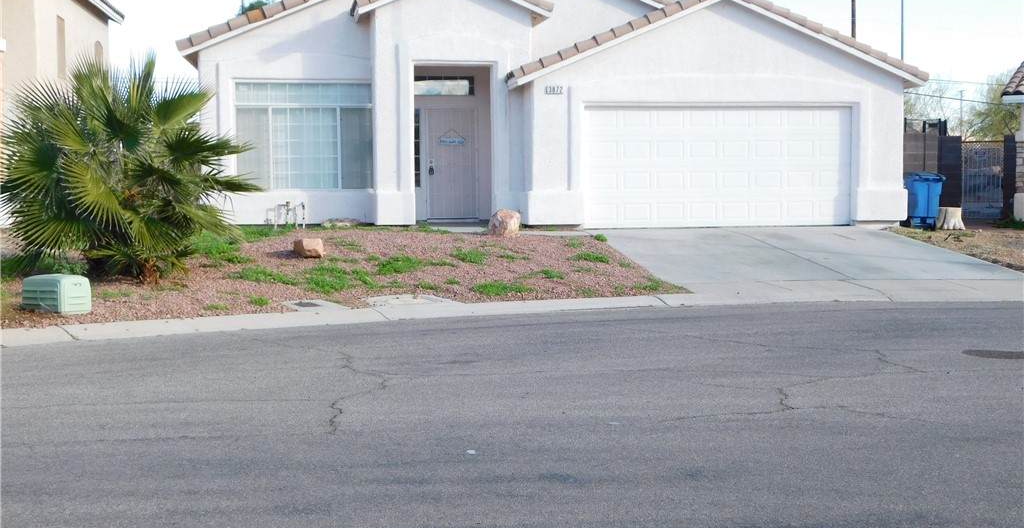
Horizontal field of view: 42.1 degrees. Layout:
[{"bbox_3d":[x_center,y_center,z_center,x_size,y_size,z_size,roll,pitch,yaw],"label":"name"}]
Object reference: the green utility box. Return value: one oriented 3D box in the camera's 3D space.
[{"bbox_3d":[-4.758,0.314,13.950,0.510,0.380,0.470,1,4,25],"label":"green utility box"}]

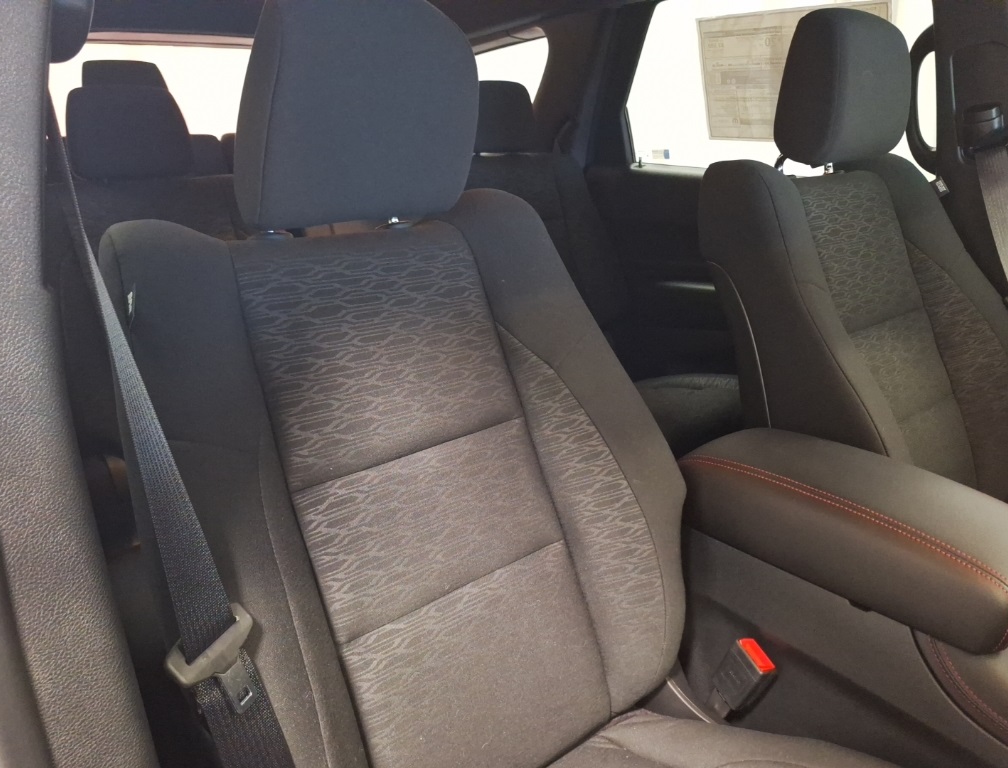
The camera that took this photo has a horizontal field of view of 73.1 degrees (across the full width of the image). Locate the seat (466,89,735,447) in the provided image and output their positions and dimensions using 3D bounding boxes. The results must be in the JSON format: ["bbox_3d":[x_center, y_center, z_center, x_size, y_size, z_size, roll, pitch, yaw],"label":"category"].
[{"bbox_3d":[0.177,-0.260,1.639,0.540,0.870,0.850,-16,28,-34],"label":"seat"}]

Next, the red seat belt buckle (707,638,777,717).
[{"bbox_3d":[0.271,0.335,0.776,0.026,0.100,0.042,-16,52,-34],"label":"red seat belt buckle"}]

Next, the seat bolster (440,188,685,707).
[{"bbox_3d":[0.086,0.042,0.769,0.155,0.590,0.125,-16,-6,-34],"label":"seat bolster"}]

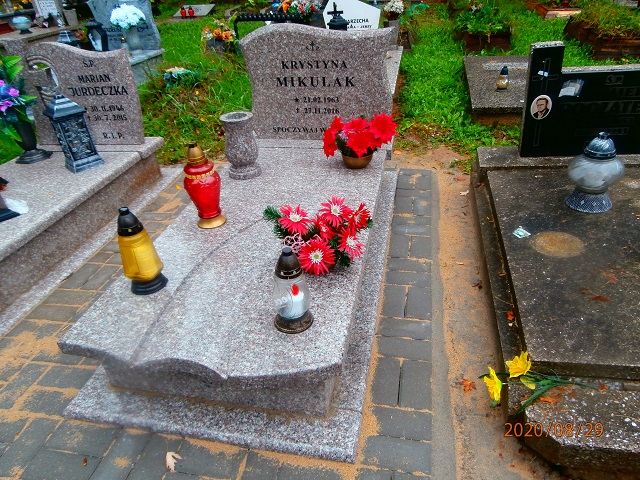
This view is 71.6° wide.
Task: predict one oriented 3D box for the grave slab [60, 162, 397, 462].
[{"bbox_3d":[-0.196,0.025,1.947,0.940,0.310,1.665,3,34,12],"label":"grave slab"}]

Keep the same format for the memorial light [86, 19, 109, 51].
[{"bbox_3d":[-2.642,-2.399,5.327,0.190,0.470,0.190,3,34,12],"label":"memorial light"}]

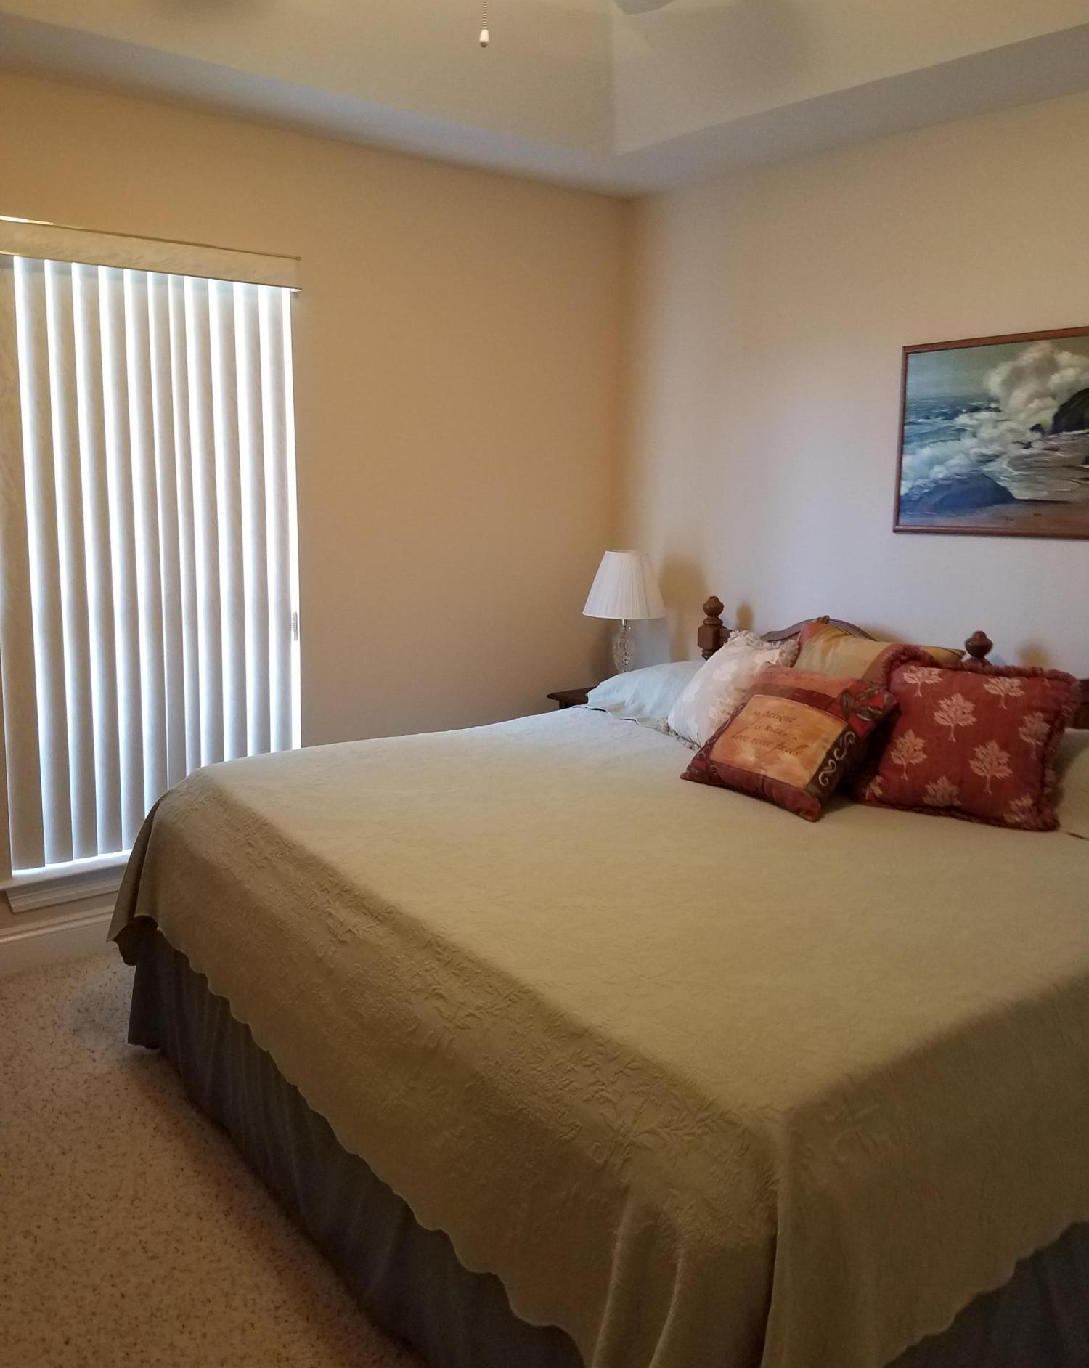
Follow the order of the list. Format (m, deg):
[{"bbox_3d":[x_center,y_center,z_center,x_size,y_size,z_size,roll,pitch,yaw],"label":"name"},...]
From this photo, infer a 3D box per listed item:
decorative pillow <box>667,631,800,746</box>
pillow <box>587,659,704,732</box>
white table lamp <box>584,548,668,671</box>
[{"bbox_3d":[0.601,0.029,3.522,0.160,0.400,0.400,34,-2,-27],"label":"decorative pillow"},{"bbox_3d":[0.514,0.049,3.807,0.420,0.200,0.700,-7,16,-36],"label":"pillow"},{"bbox_3d":[0.283,-0.228,4.123,0.310,0.550,0.310,2,13,-1],"label":"white table lamp"}]

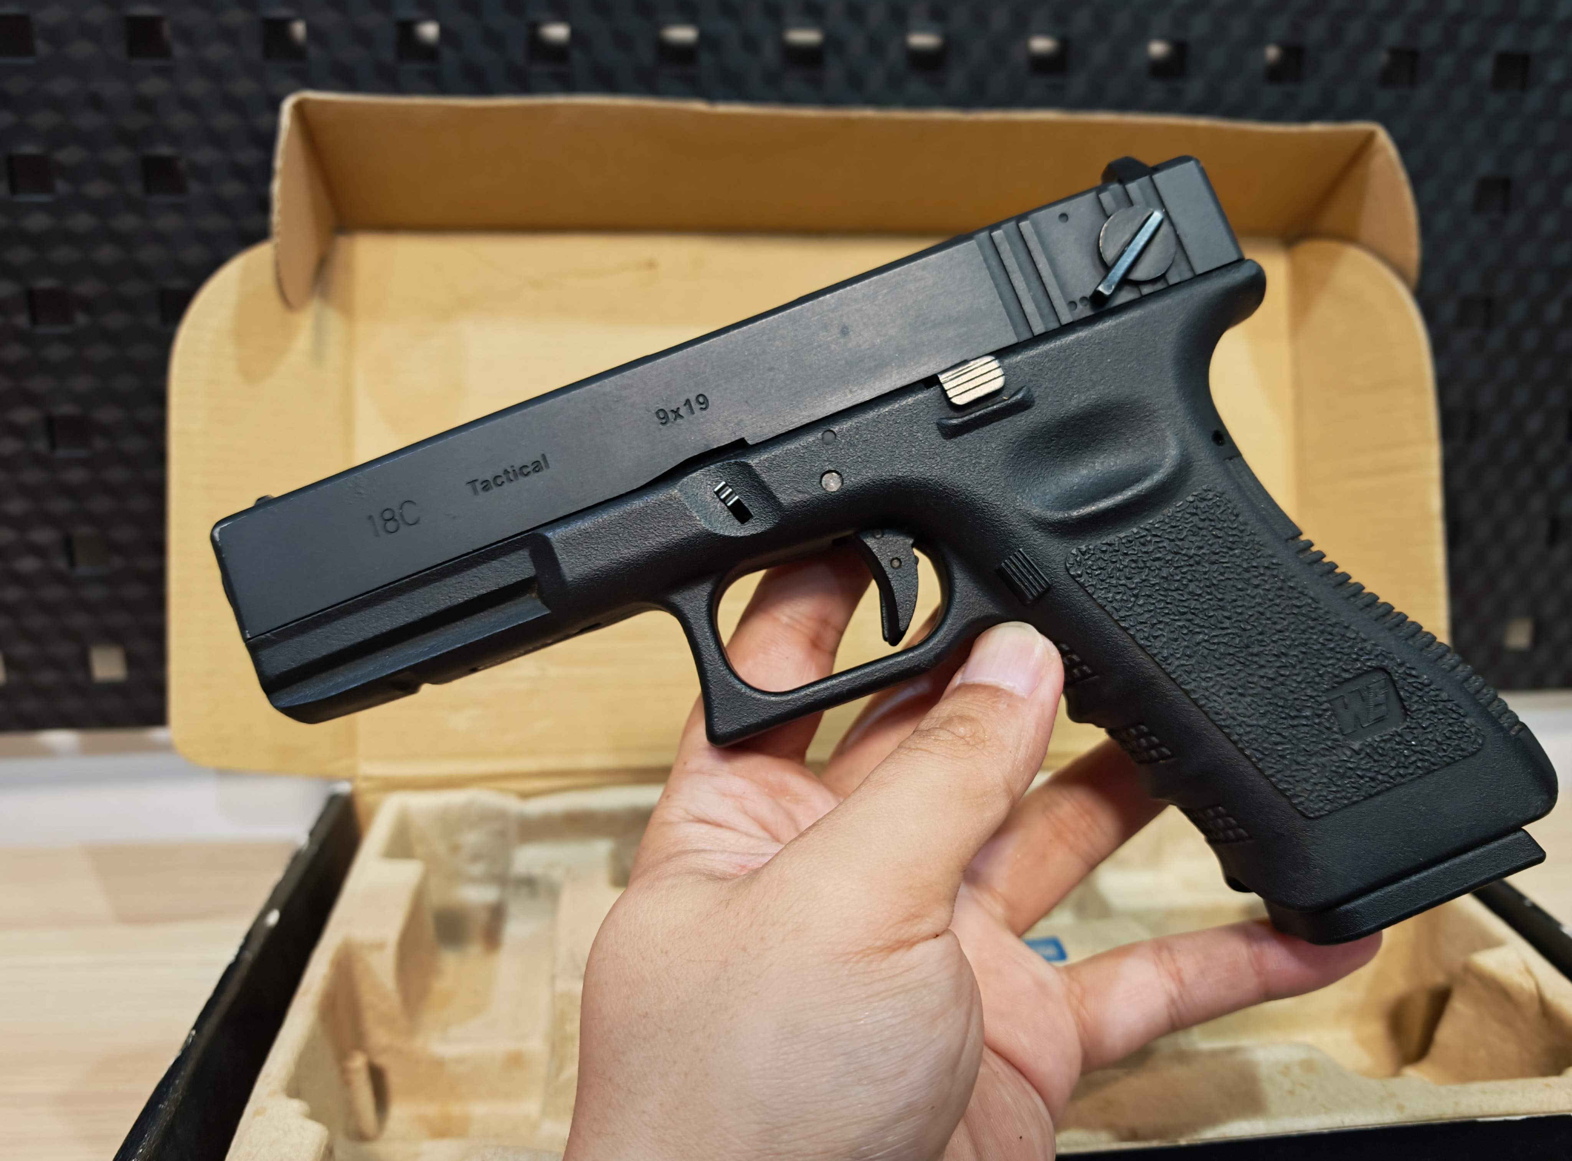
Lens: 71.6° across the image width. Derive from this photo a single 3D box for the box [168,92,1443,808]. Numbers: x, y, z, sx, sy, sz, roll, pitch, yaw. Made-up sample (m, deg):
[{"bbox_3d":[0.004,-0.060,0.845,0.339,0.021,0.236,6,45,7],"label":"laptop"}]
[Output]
[{"bbox_3d":[0.019,-0.030,0.304,0.382,0.181,0.043,-1,0,-6],"label":"box"}]

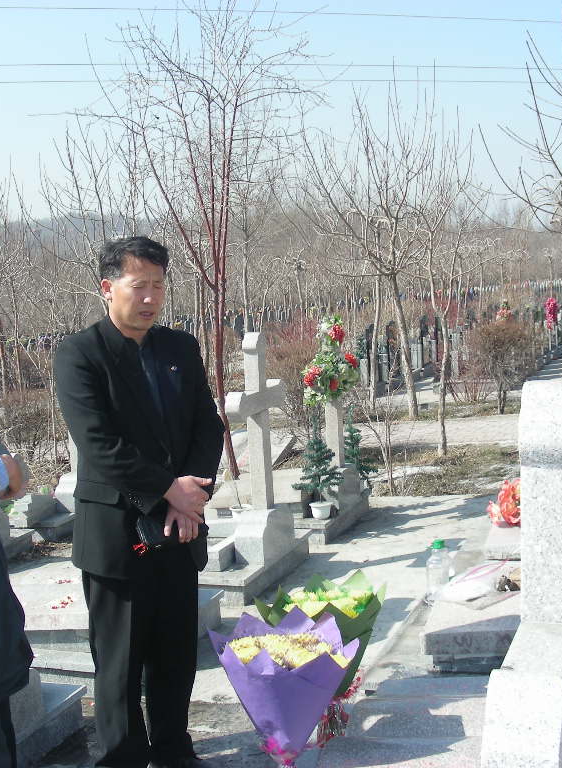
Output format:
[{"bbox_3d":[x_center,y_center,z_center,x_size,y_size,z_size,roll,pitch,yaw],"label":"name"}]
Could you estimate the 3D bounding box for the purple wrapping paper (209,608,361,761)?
[{"bbox_3d":[0.013,0.905,3.310,0.440,0.410,0.430,-3,6,0],"label":"purple wrapping paper"}]

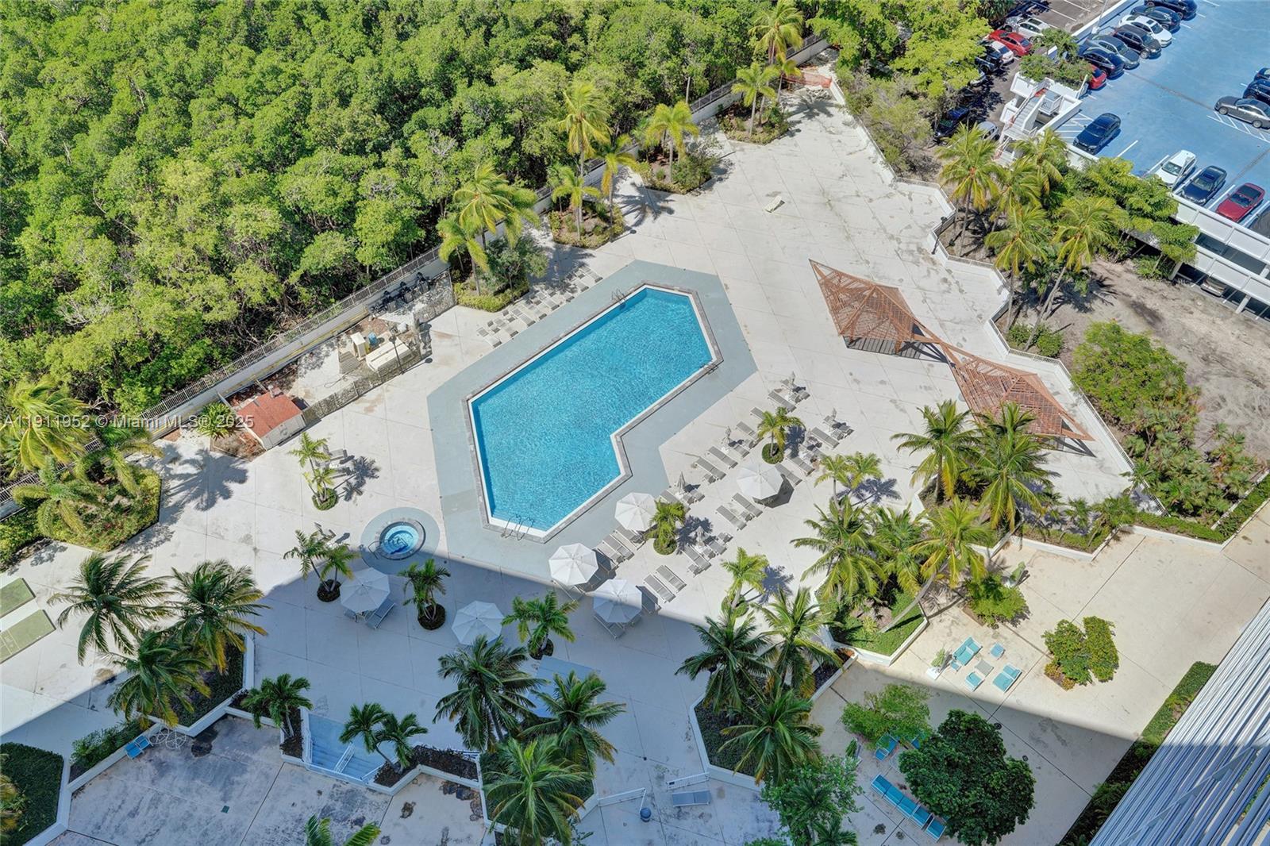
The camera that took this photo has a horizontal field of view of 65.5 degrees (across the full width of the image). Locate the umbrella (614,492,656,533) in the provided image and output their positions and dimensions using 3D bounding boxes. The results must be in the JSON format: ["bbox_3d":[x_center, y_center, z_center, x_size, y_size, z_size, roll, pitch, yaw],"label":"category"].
[{"bbox_3d":[0.192,6.168,63.677,2.950,2.600,2.950,0,51,0],"label":"umbrella"}]

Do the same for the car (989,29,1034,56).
[{"bbox_3d":[38.872,-39.496,101.920,1.800,1.440,4.550,-35,59,-25],"label":"car"}]

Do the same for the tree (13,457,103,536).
[{"bbox_3d":[-33.107,5.628,58.629,5.400,6.700,5.200,-2,51,0],"label":"tree"}]

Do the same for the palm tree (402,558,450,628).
[{"bbox_3d":[-11.831,10.013,56.801,2.700,4.700,2.700,-2,51,0],"label":"palm tree"}]

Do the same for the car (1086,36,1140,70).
[{"bbox_3d":[41.904,-32.759,86.774,1.800,1.450,4.600,-37,59,-24],"label":"car"}]

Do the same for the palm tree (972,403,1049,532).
[{"bbox_3d":[22.379,3.723,59.465,5.000,7.800,5.000,-2,51,0],"label":"palm tree"}]

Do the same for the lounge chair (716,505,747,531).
[{"bbox_3d":[5.941,5.944,61.010,0.680,0.420,1.950,-37,60,-26],"label":"lounge chair"}]

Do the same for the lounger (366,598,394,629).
[{"bbox_3d":[-15.001,11.318,58.500,0.700,0.550,1.950,25,56,20],"label":"lounger"}]

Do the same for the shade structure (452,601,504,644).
[{"bbox_3d":[-8.647,11.505,55.227,2.750,2.550,2.750,0,51,0],"label":"shade structure"}]

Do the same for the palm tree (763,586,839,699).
[{"bbox_3d":[8.096,12.235,50.936,4.400,8.760,4.400,-1,51,0],"label":"palm tree"}]

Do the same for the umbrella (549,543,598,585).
[{"bbox_3d":[-3.490,8.588,57.551,2.750,2.550,2.750,0,51,0],"label":"umbrella"}]

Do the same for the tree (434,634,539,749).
[{"bbox_3d":[-6.977,14.661,49.389,4.800,8.600,4.800,-2,51,0],"label":"tree"}]

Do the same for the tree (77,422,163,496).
[{"bbox_3d":[-30.378,3.601,60.109,5.300,6.800,5.000,-2,51,0],"label":"tree"}]

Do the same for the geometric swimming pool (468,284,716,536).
[{"bbox_3d":[-2.527,-1.703,67.951,24.414,0.200,12.882,-37,59,-24],"label":"geometric swimming pool"}]

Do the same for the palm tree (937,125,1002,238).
[{"bbox_3d":[25.561,-17.179,75.614,4.800,9.400,4.800,-2,51,0],"label":"palm tree"}]

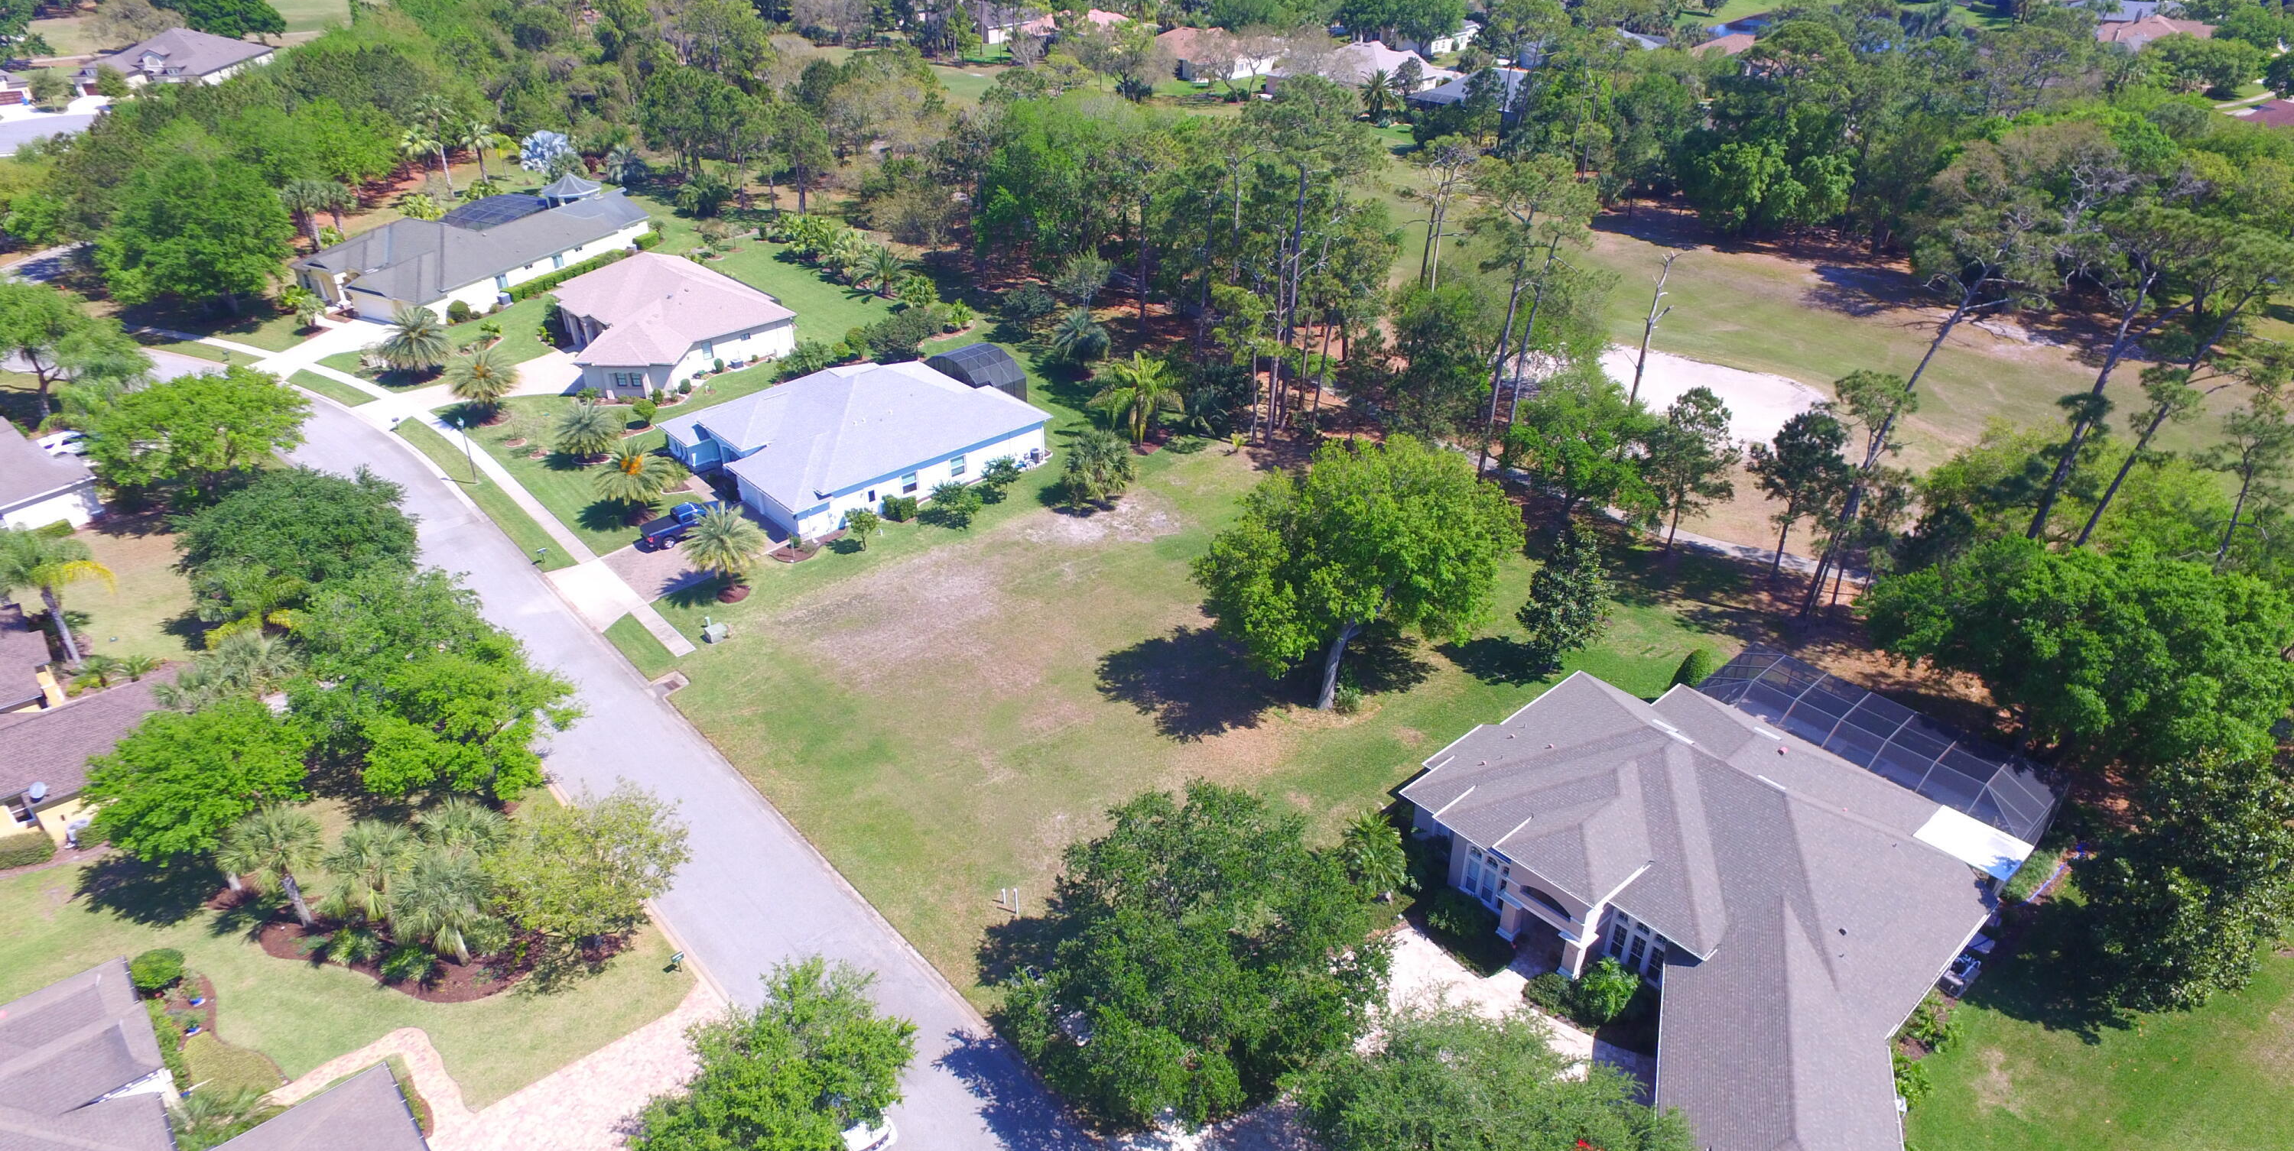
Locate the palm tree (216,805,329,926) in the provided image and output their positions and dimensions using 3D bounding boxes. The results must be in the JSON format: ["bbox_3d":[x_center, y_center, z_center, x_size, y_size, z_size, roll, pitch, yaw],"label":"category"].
[{"bbox_3d":[-39.715,13.855,61.095,4.200,6.300,4.200,0,30,0],"label":"palm tree"}]

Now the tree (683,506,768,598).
[{"bbox_3d":[-27.451,-1.413,87.241,5.100,6.200,5.100,0,30,0],"label":"tree"}]

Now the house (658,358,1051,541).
[{"bbox_3d":[-21.925,-12.214,101.620,23.728,6.900,20.308,-24,38,-34],"label":"house"}]

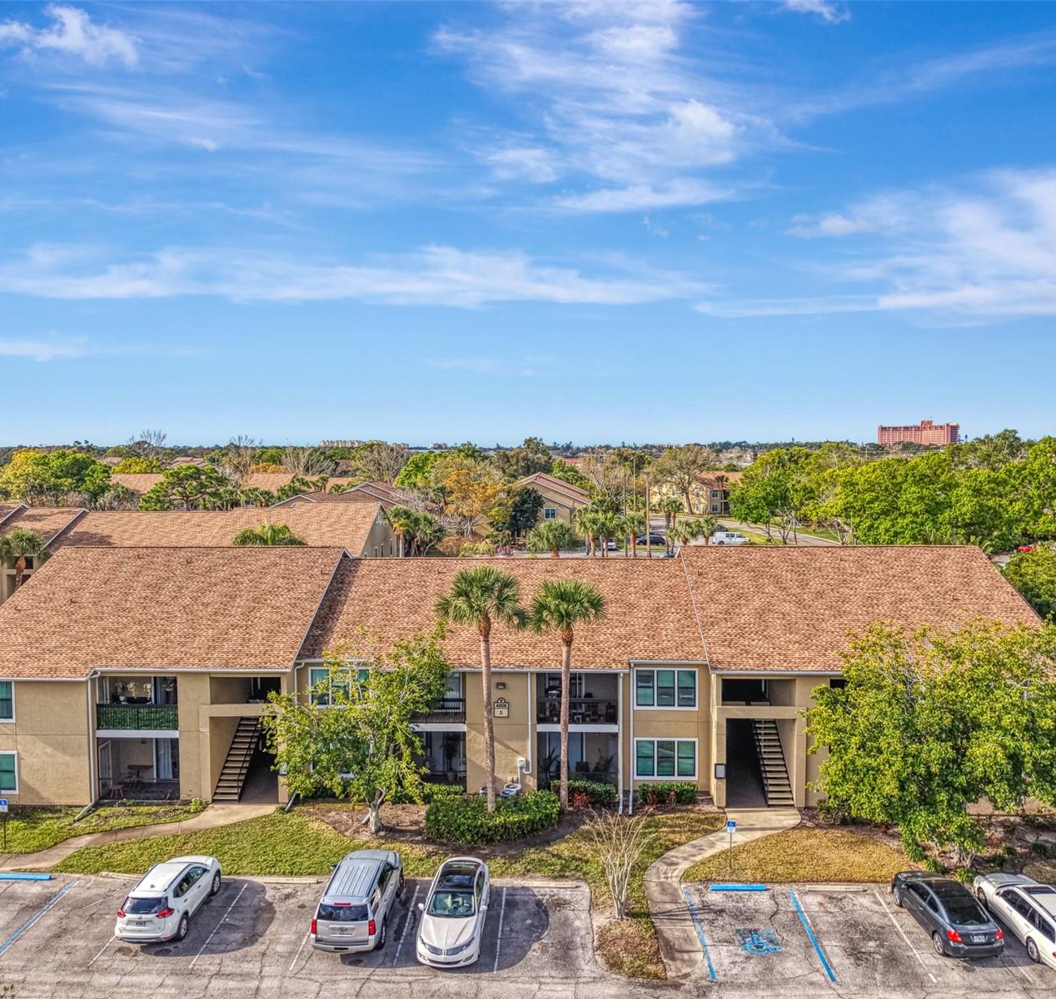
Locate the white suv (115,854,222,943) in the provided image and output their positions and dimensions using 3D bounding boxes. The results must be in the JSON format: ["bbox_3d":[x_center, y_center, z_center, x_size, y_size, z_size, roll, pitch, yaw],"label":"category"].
[{"bbox_3d":[-10.480,11.430,27.258,1.840,1.720,4.690,0,3,1],"label":"white suv"}]

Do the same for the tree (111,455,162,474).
[{"bbox_3d":[-89.718,-3.764,212.133,11.000,12.775,10.500,0,3,0],"label":"tree"}]

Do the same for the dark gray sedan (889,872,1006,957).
[{"bbox_3d":[12.050,11.621,26.598,1.760,1.420,4.450,0,3,1],"label":"dark gray sedan"}]

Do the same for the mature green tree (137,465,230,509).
[{"bbox_3d":[-41.687,1.887,112.284,11.000,11.900,11.000,0,3,0],"label":"mature green tree"}]

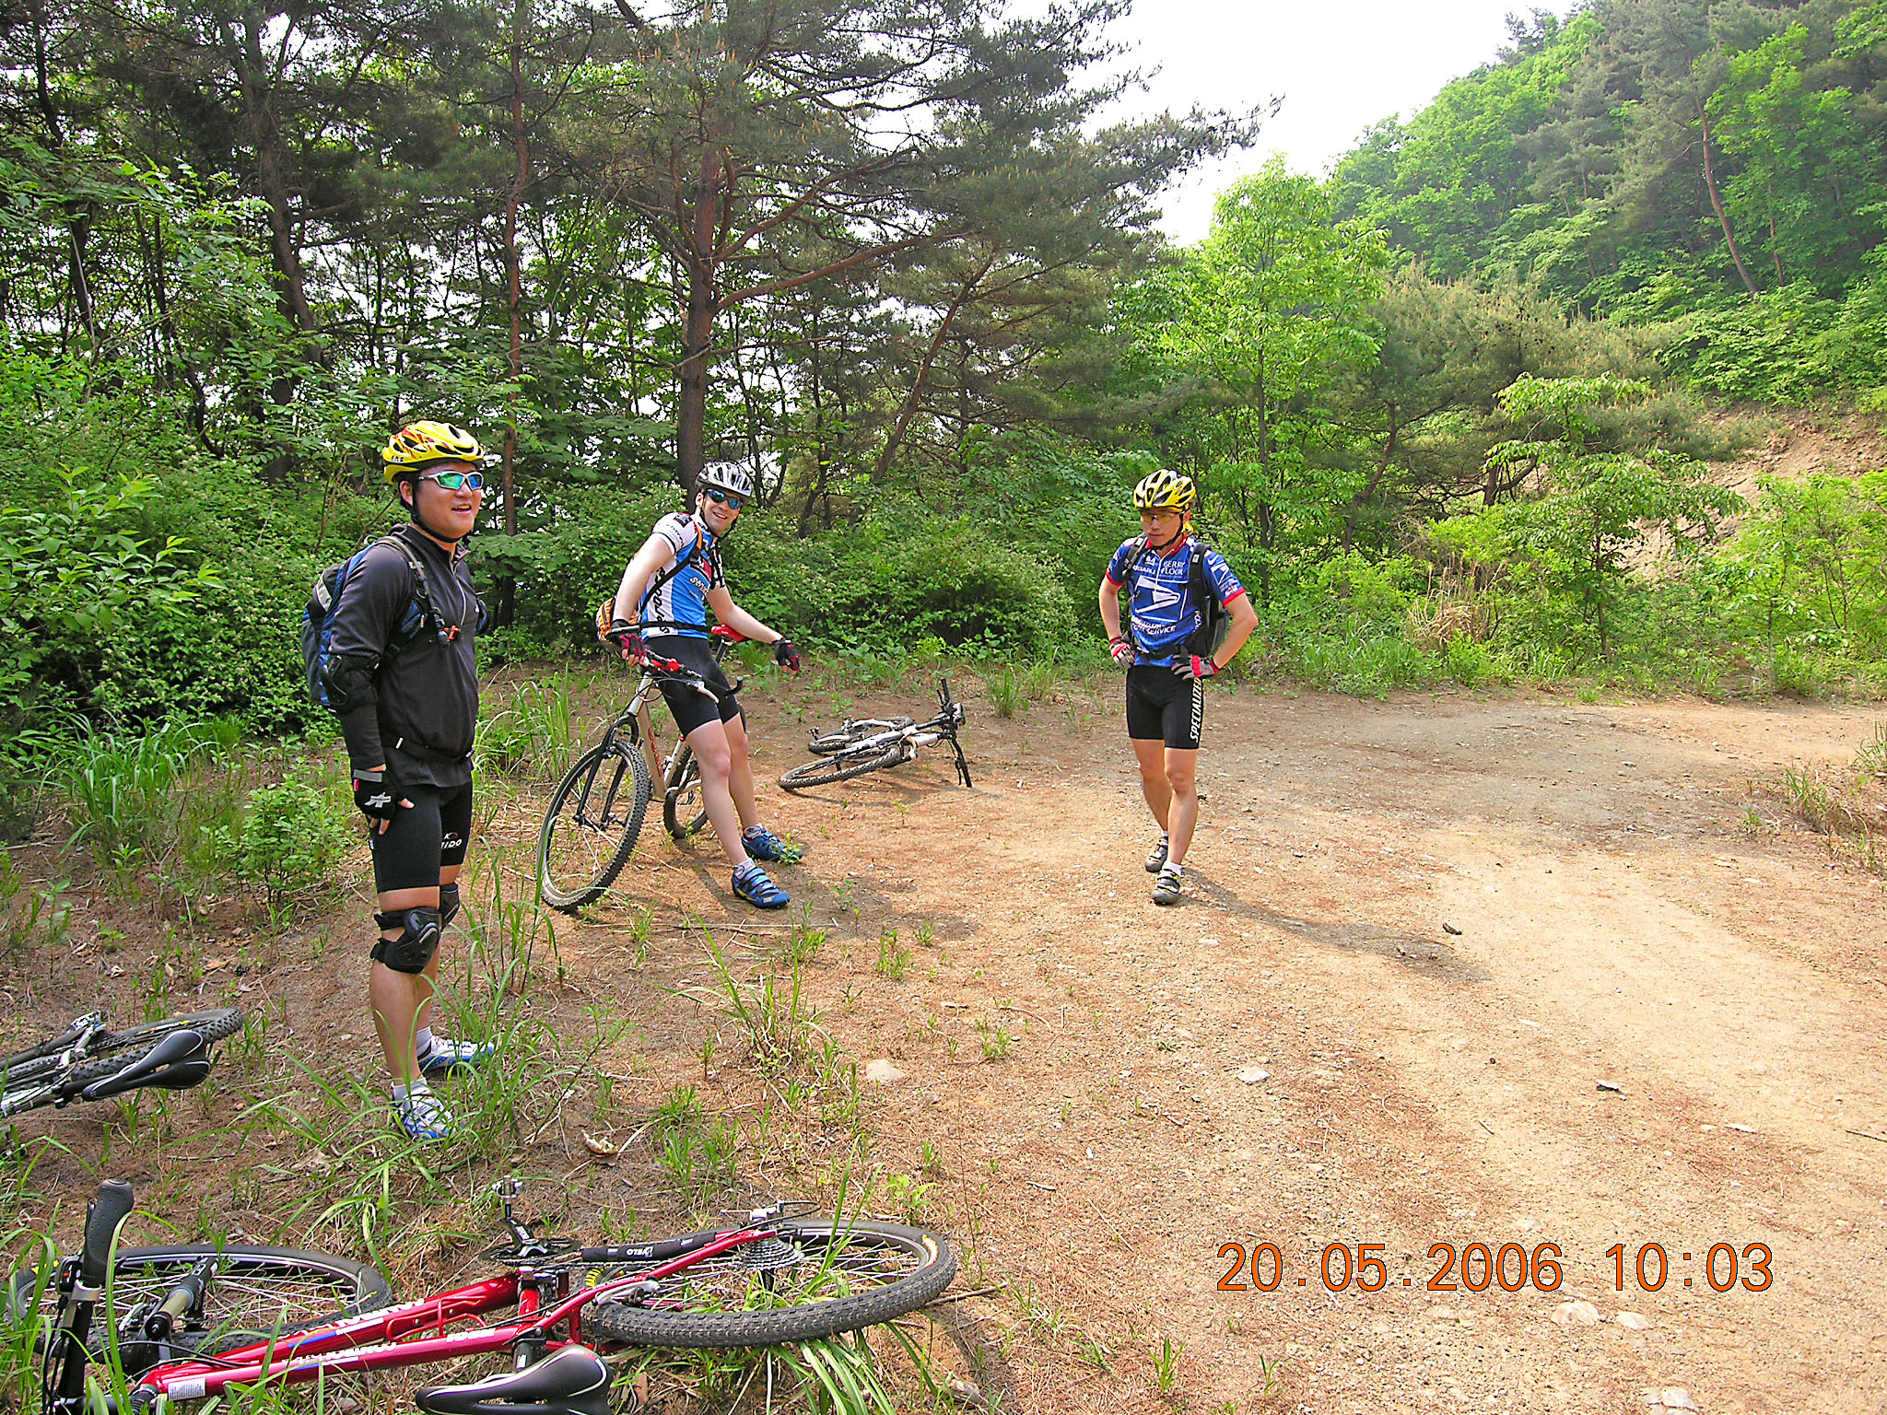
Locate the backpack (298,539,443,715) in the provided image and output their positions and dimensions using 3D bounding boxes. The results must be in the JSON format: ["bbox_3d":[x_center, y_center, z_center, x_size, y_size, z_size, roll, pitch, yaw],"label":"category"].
[{"bbox_3d":[-1.404,-0.214,3.310,0.310,0.450,0.320,2,9,15],"label":"backpack"}]

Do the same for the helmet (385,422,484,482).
[{"bbox_3d":[-1.267,-0.633,3.250,0.280,0.160,0.210,4,9,24],"label":"helmet"}]

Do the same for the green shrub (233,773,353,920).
[{"bbox_3d":[-2.407,0.516,4.850,0.440,0.550,0.440,-3,9,-20],"label":"green shrub"}]

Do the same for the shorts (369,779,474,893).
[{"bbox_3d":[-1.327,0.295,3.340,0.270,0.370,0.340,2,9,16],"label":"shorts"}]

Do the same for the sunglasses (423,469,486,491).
[{"bbox_3d":[-1.210,-0.557,3.220,0.140,0.050,0.145,4,9,24],"label":"sunglasses"}]

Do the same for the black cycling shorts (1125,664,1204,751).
[{"bbox_3d":[0.900,-0.015,5.310,0.330,0.370,0.260,5,9,29],"label":"black cycling shorts"}]

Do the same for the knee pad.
[{"bbox_3d":[-1.339,0.580,3.260,0.150,0.180,0.140,2,9,15],"label":"knee pad"}]

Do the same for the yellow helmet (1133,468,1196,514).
[{"bbox_3d":[0.882,-0.865,5.220,0.210,0.165,0.280,6,22,36],"label":"yellow helmet"}]

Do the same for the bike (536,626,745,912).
[{"bbox_3d":[-1.141,0.190,5.286,0.600,1.000,1.700,19,12,9],"label":"bike"}]

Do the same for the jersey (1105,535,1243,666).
[{"bbox_3d":[0.927,-0.424,5.260,0.500,0.550,0.280,5,10,31],"label":"jersey"}]

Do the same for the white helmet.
[{"bbox_3d":[-0.871,-0.903,5.240,0.210,0.160,0.280,5,11,-41],"label":"white helmet"}]

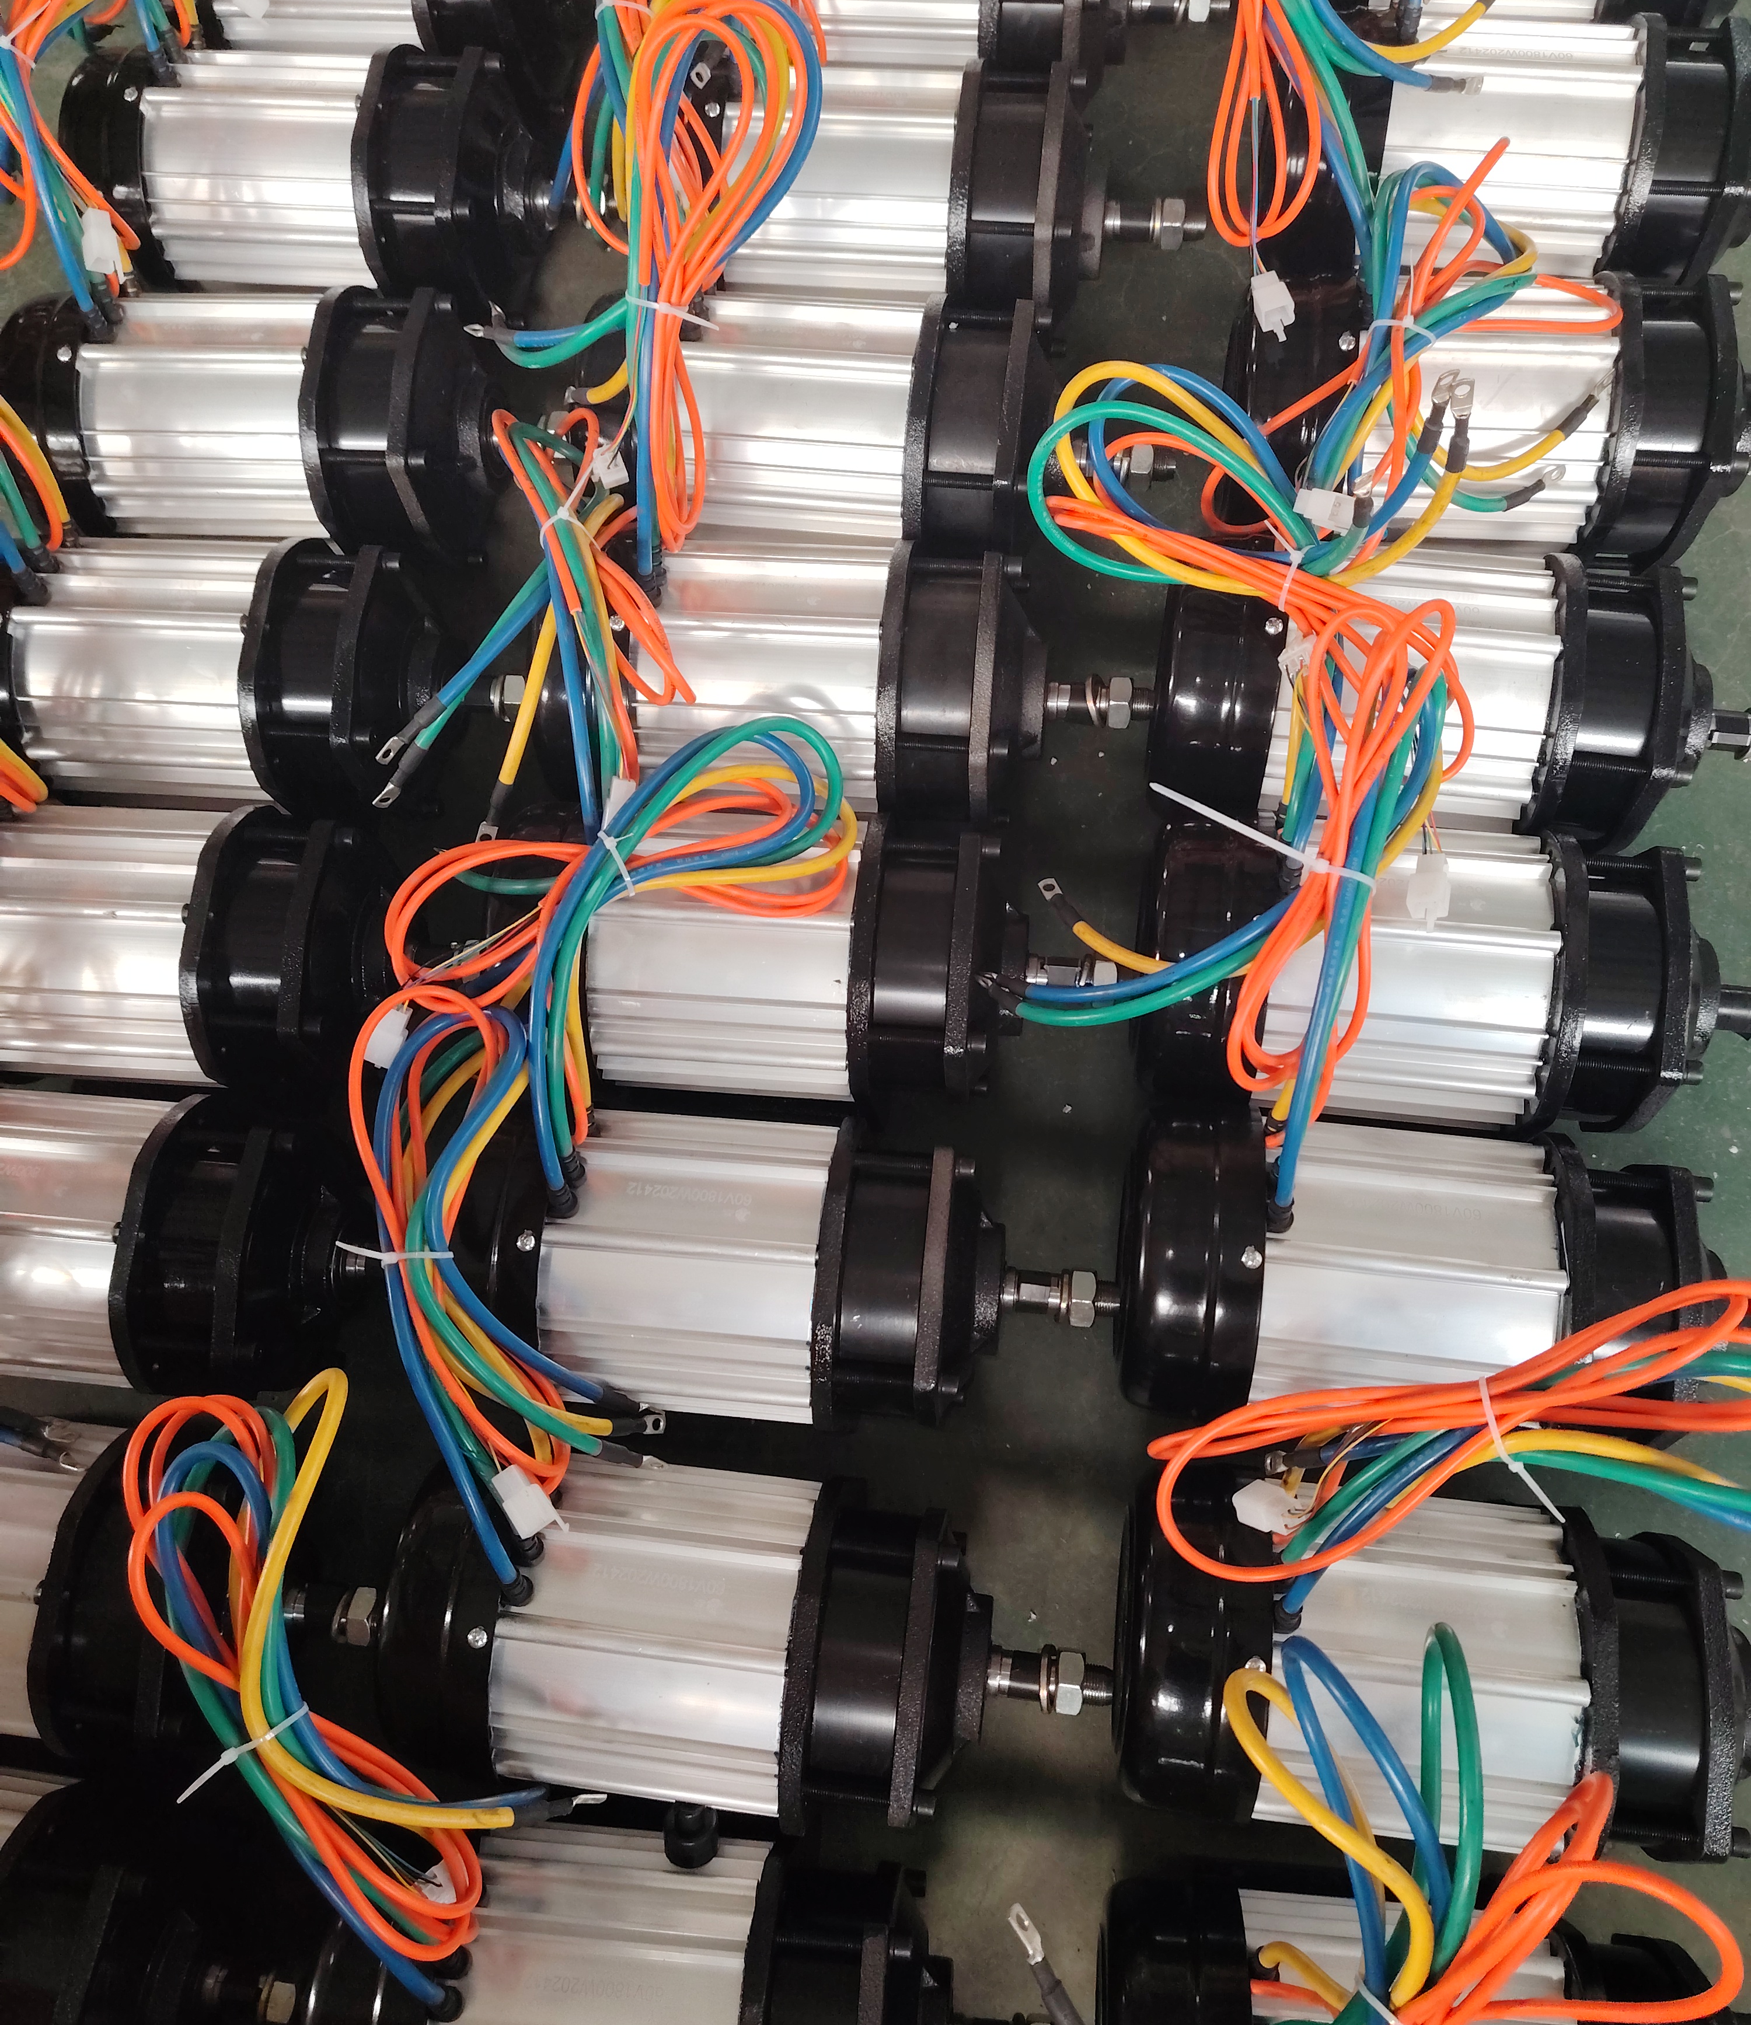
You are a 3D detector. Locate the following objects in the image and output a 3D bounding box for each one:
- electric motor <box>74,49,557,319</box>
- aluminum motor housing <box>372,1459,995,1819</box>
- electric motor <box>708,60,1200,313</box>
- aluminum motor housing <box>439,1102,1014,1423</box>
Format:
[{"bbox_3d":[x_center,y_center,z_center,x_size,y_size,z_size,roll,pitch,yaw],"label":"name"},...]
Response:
[{"bbox_3d":[-0.325,-0.485,0.956,0.262,0.150,0.150,4,75,4],"label":"electric motor"},{"bbox_3d":[-0.076,0.266,0.694,0.246,0.140,0.142,5,76,6],"label":"aluminum motor housing"},{"bbox_3d":[-0.001,-0.465,0.935,0.262,0.150,0.150,5,76,4],"label":"electric motor"},{"bbox_3d":[-0.070,0.123,0.783,0.262,0.150,0.150,4,75,4],"label":"aluminum motor housing"}]

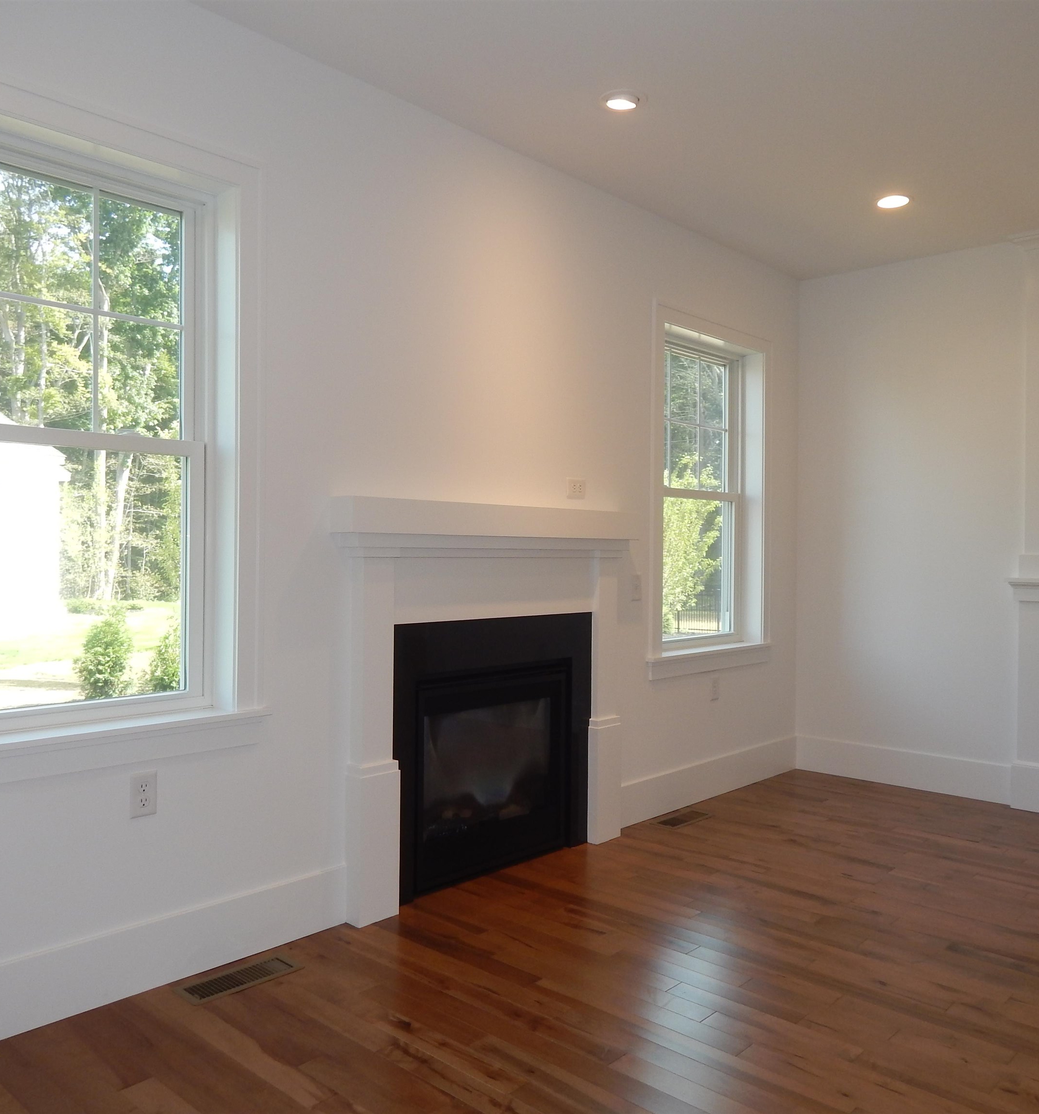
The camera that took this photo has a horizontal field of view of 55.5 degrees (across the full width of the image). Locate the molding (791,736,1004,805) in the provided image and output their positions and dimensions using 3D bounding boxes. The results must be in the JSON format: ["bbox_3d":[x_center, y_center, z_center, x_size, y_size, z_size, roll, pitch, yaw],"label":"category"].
[{"bbox_3d":[1.942,1.079,5.056,1.114,0.191,0.020,1,0,42],"label":"molding"}]

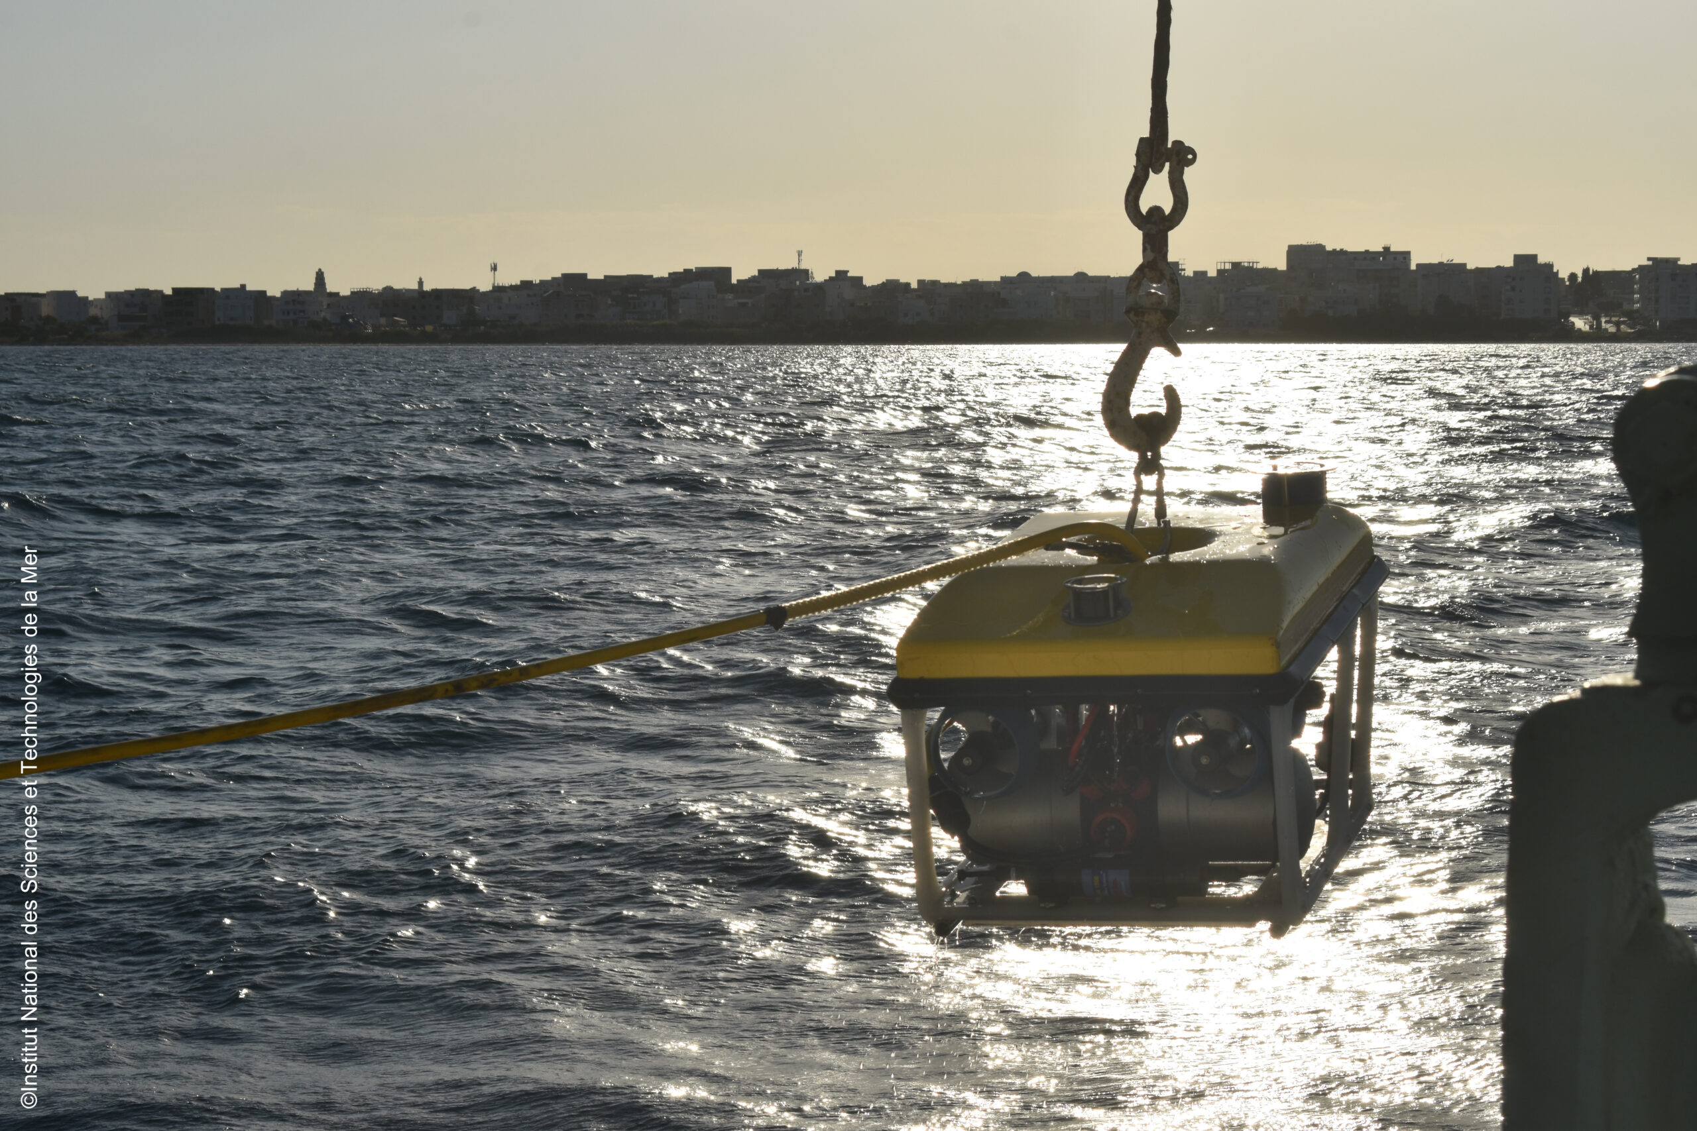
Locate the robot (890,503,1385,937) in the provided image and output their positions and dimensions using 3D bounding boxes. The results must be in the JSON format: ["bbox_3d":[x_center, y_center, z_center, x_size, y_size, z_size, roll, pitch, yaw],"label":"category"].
[{"bbox_3d":[0.475,0.194,6.017,0.606,0.574,0.851,-1,12,18],"label":"robot"}]

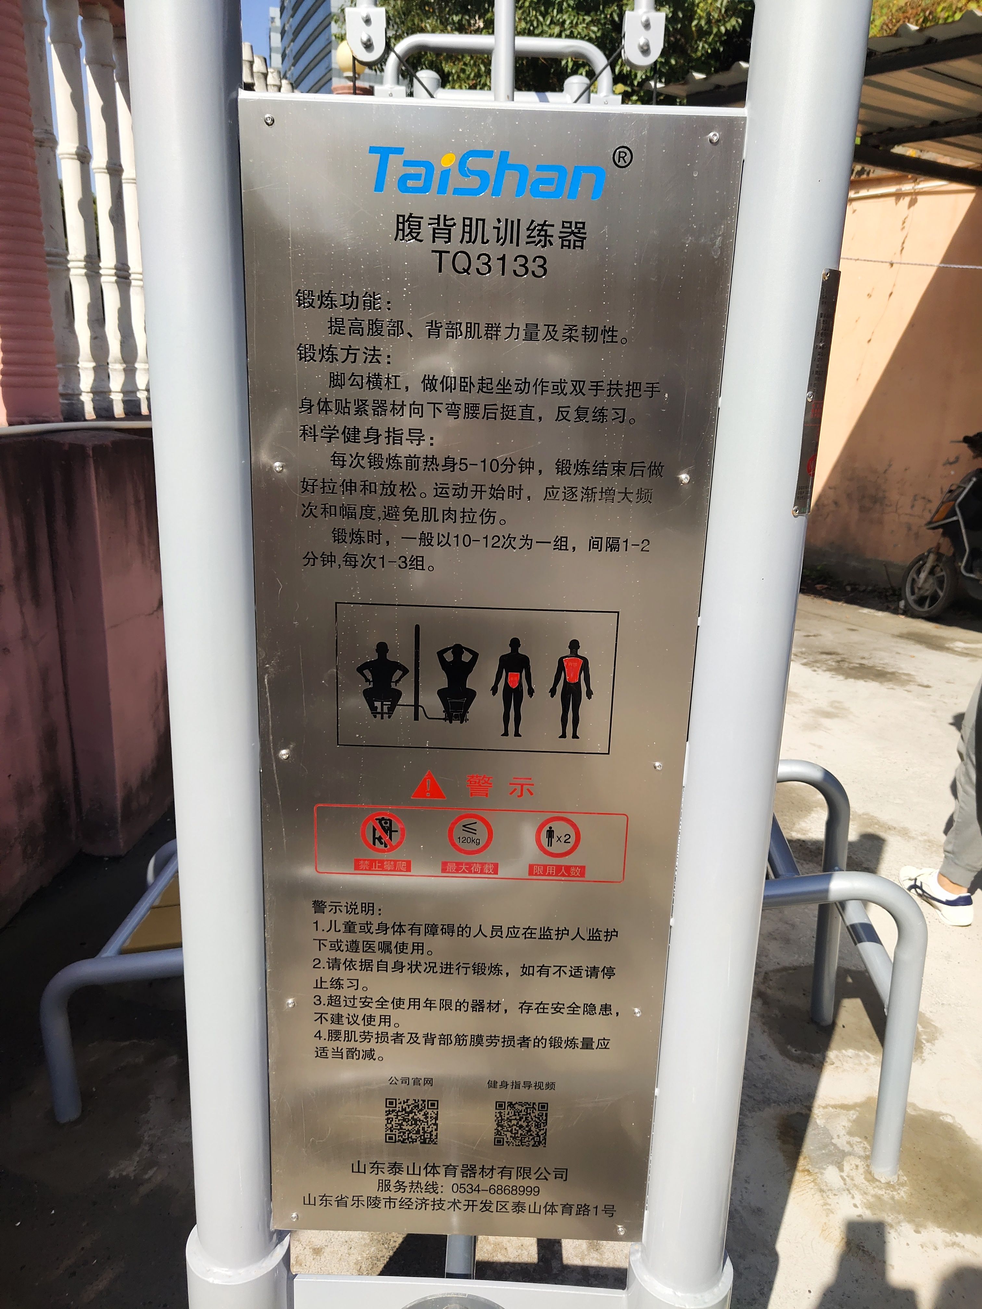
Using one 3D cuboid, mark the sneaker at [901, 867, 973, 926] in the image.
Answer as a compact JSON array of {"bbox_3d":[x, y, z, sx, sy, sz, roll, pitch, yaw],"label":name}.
[{"bbox_3d":[1.204,0.621,3.061,0.098,0.100,0.265,-4,18,-16],"label":"sneaker"}]

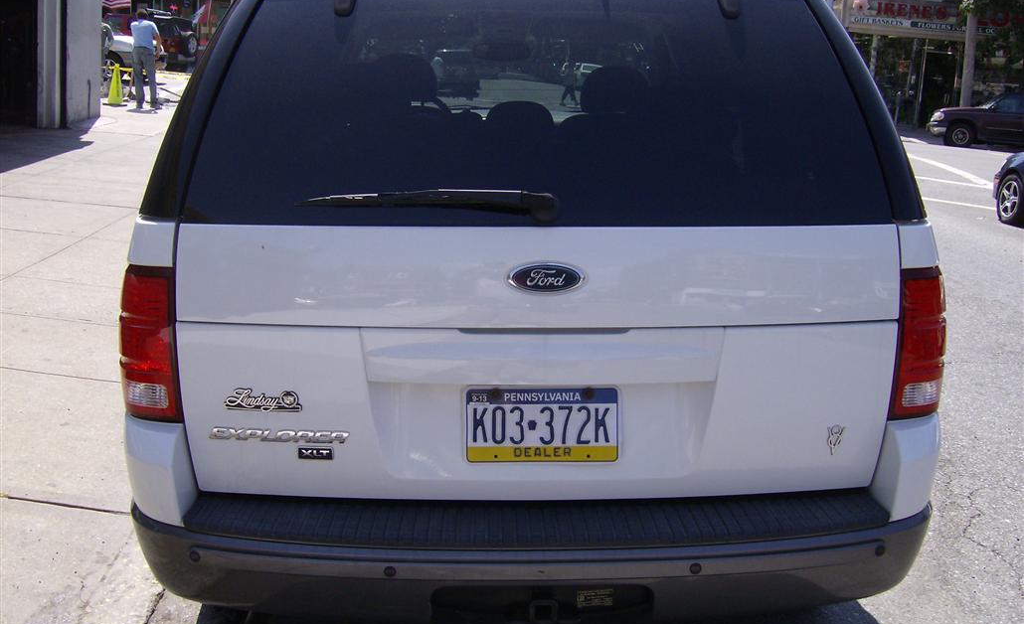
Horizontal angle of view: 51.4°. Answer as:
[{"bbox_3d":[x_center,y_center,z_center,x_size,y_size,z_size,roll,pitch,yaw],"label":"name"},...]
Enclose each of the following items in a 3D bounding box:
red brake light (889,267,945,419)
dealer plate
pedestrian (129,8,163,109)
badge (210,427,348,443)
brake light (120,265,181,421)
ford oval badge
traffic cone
[{"bbox_3d":[0.811,0.069,2.137,0.150,0.315,0.150,1,13,-2],"label":"red brake light"},{"bbox_3d":[0.058,0.215,2.040,0.305,0.152,0.012,1,8,-2],"label":"dealer plate"},{"bbox_3d":[-6.300,-4.341,18.209,0.550,1.720,0.360,-2,13,-14],"label":"pedestrian"},{"bbox_3d":[-0.442,0.236,2.013,0.272,0.026,0.010,2,13,3],"label":"badge"},{"bbox_3d":[-0.703,0.062,2.077,0.150,0.315,0.150,1,13,-2],"label":"brake light"},{"bbox_3d":[0.064,-0.062,1.943,0.142,0.058,0.014,1,8,-2],"label":"ford oval badge"},{"bbox_3d":[-7.197,-4.105,19.221,0.370,0.710,0.370,-3,14,-19],"label":"traffic cone"}]

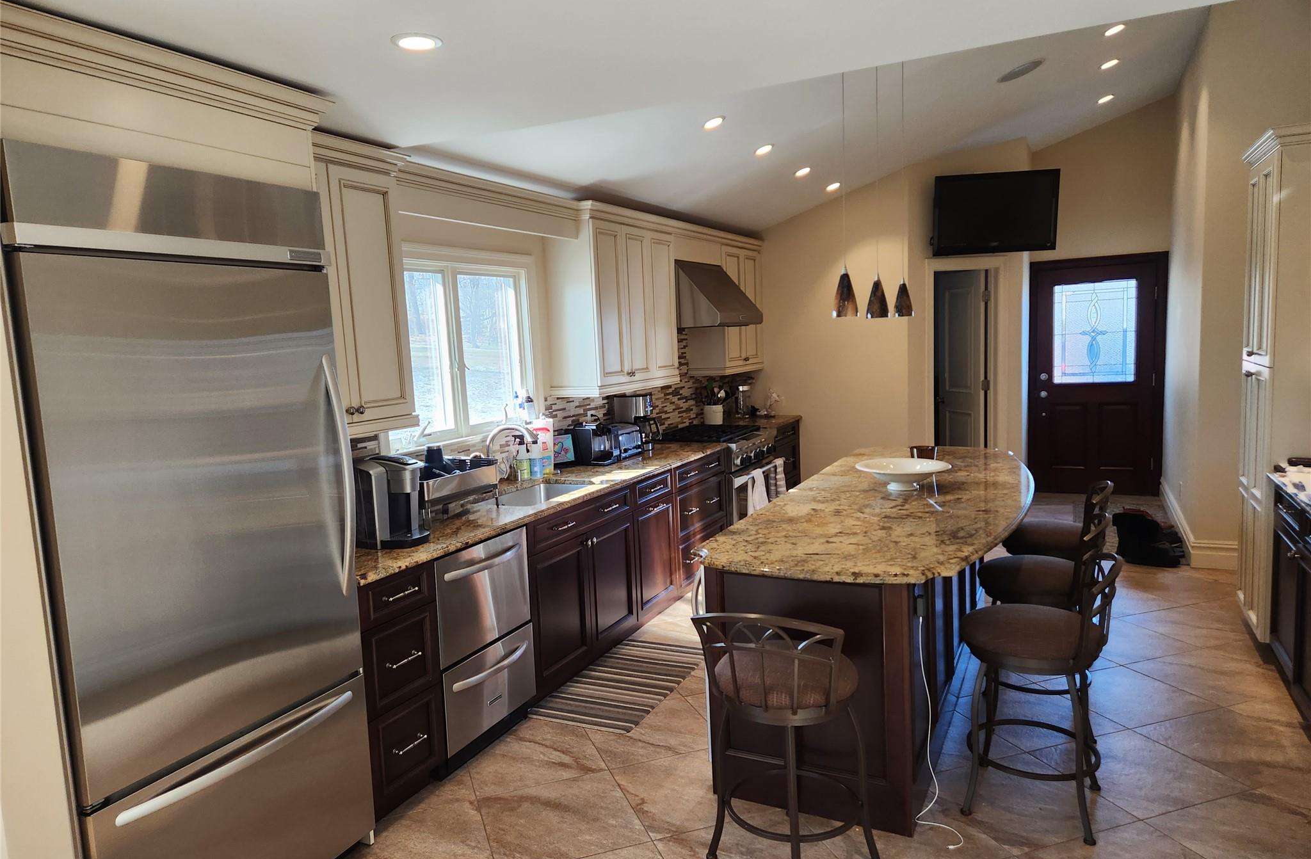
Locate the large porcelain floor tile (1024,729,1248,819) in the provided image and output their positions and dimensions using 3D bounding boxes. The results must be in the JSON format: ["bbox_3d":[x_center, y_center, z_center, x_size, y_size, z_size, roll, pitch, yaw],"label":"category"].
[{"bbox_3d":[1.782,1.272,3.240,0.507,0.010,0.507,-5,7,-19],"label":"large porcelain floor tile"}]

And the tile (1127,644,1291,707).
[{"bbox_3d":[2.559,1.135,4.002,0.507,0.010,0.507,-5,7,-20],"label":"tile"}]

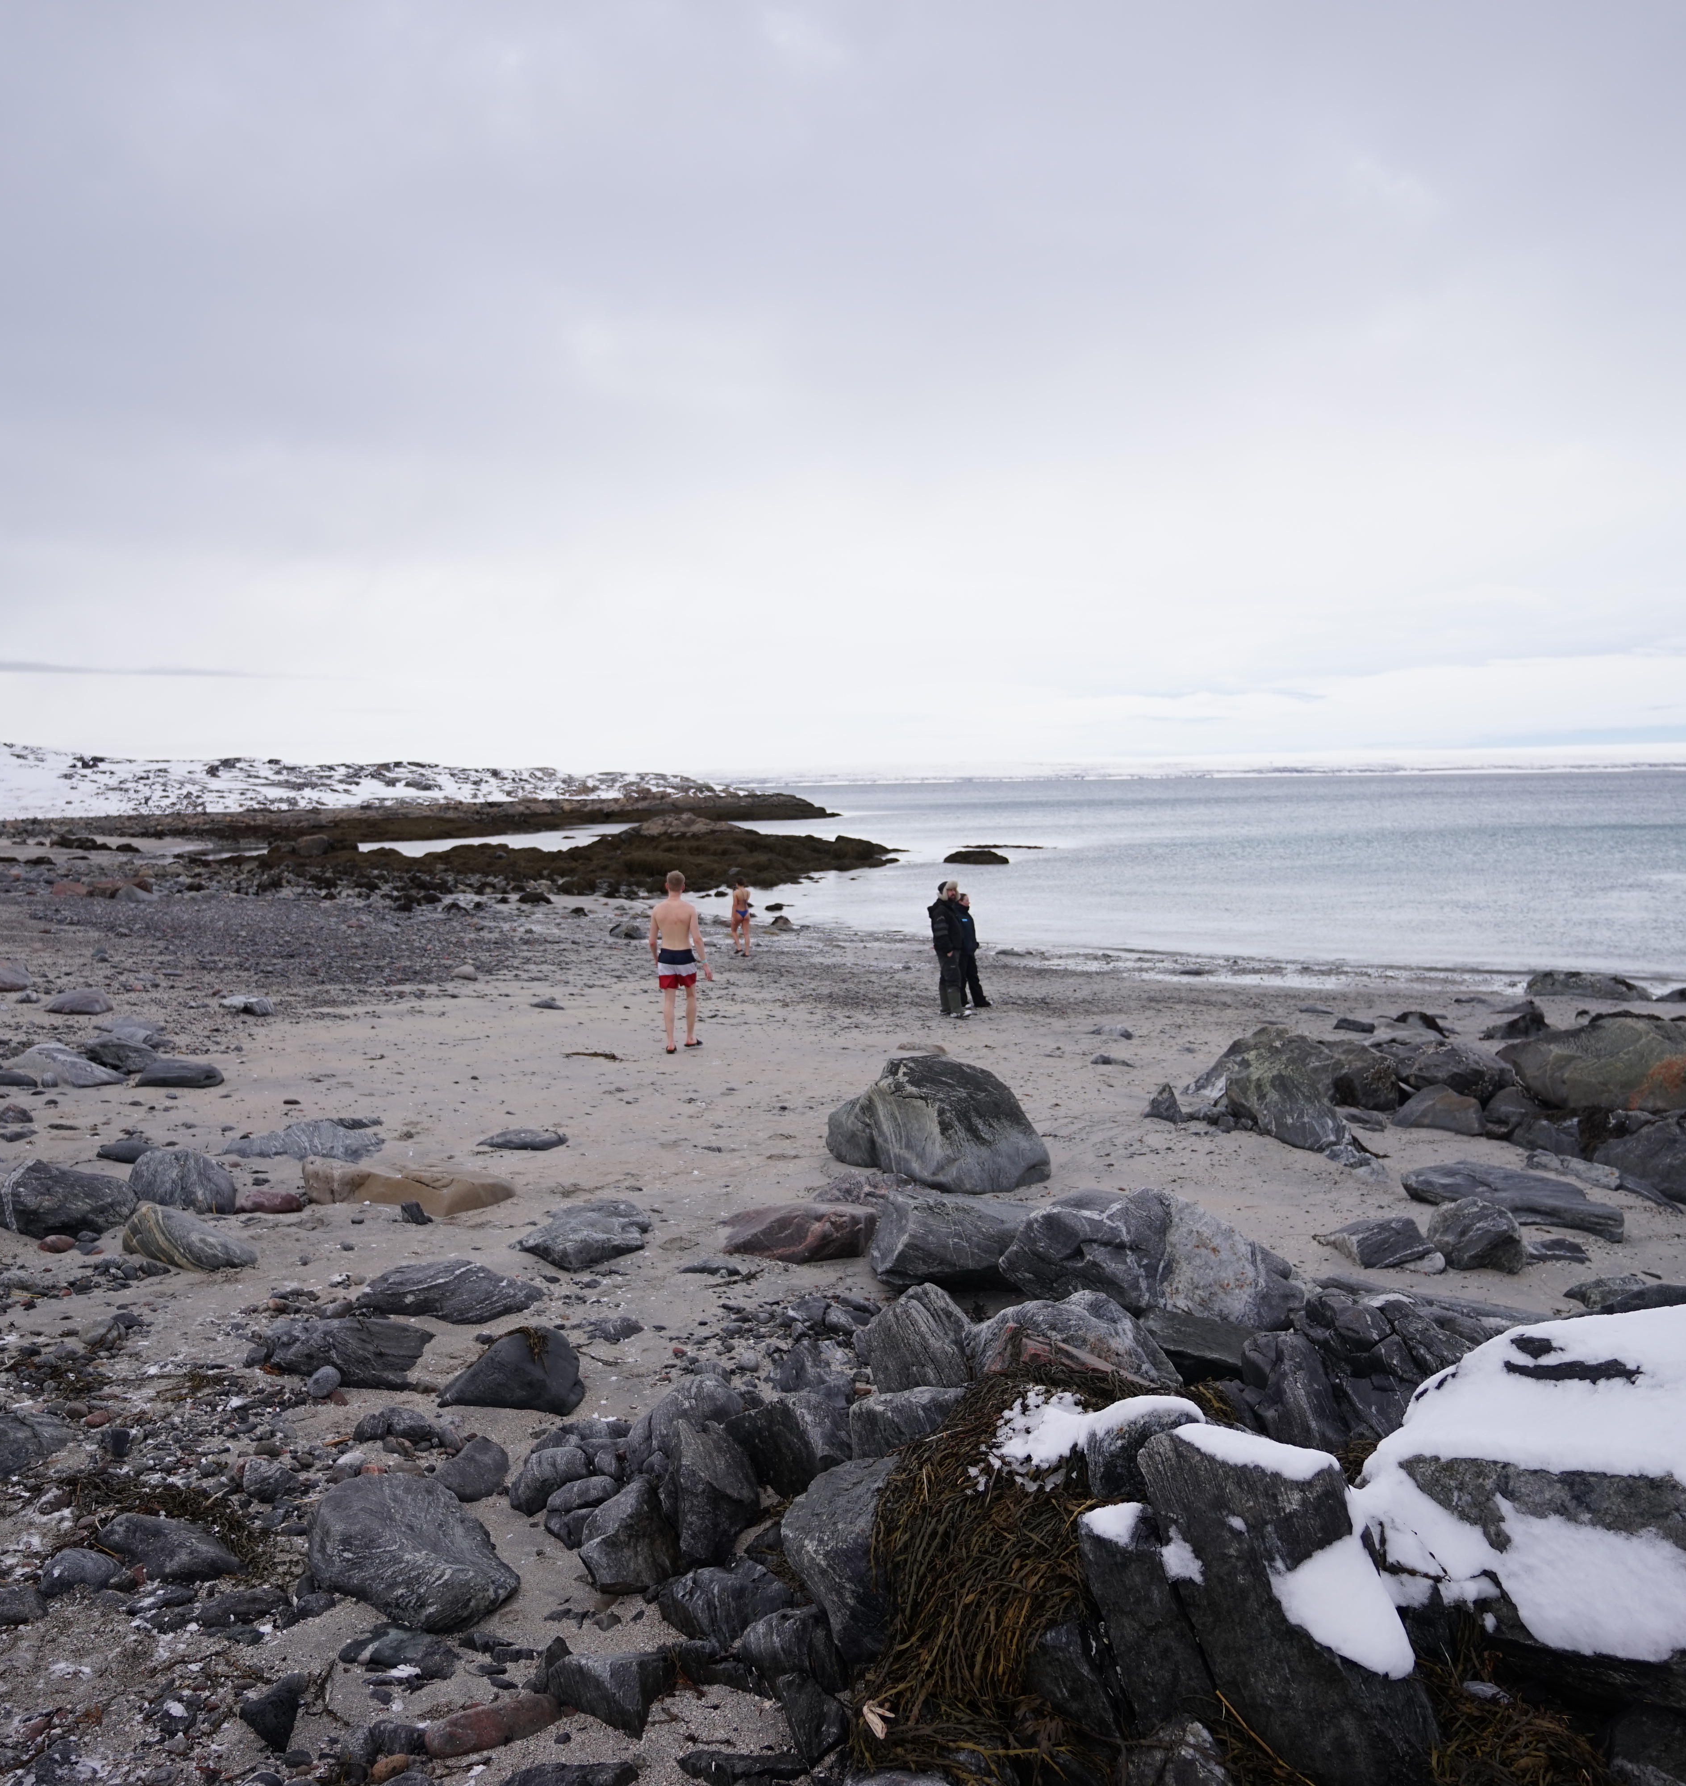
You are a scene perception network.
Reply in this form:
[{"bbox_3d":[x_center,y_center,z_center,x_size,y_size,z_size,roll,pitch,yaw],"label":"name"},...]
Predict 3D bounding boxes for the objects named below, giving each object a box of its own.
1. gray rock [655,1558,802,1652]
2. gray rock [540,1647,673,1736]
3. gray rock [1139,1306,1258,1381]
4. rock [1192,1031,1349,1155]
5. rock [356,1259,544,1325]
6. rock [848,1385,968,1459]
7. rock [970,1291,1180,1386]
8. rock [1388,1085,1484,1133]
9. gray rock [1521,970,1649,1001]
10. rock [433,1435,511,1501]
[{"bbox_3d":[-0.252,1.560,2.772,0.300,0.150,0.190,-2,5,-10],"label":"gray rock"},{"bbox_3d":[-0.447,1.528,2.420,0.260,0.130,0.160,-1,5,-5],"label":"gray rock"},{"bbox_3d":[1.262,1.576,4.446,0.430,0.190,0.258,0,5,12],"label":"gray rock"},{"bbox_3d":[3.096,1.374,9.214,0.851,0.765,1.134,-4,6,-35],"label":"rock"},{"bbox_3d":[-1.597,1.625,5.167,0.739,0.181,0.406,-1,5,0],"label":"rock"},{"bbox_3d":[0.201,1.559,3.731,0.367,0.190,0.257,0,5,10],"label":"rock"},{"bbox_3d":[0.788,1.514,4.301,0.712,0.279,0.463,0,5,8],"label":"rock"},{"bbox_3d":[4.447,1.627,9.487,0.626,0.332,0.438,-1,5,-5],"label":"rock"},{"bbox_3d":[11.534,1.442,19.648,1.676,0.403,1.006,2,6,27],"label":"gray rock"},{"bbox_3d":[-0.976,1.513,3.333,0.194,0.125,0.155,-3,5,-20],"label":"rock"}]

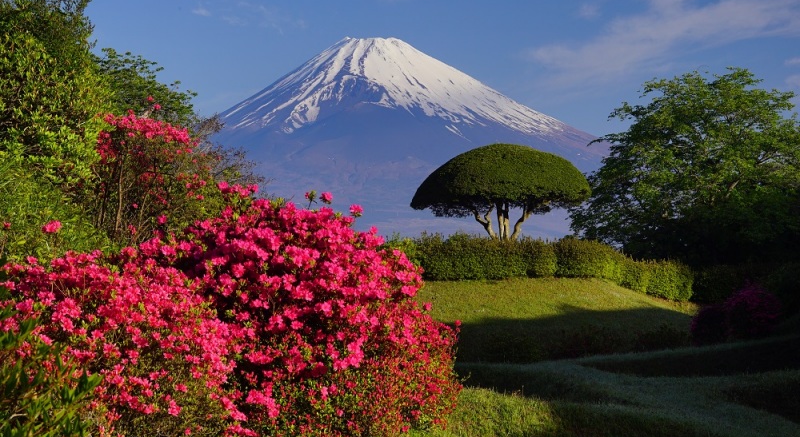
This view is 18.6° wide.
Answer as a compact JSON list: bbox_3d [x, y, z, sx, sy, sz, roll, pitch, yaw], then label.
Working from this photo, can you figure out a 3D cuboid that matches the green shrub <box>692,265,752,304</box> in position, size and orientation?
[{"bbox_3d":[6.334,1.296,48.000,1.200,0.820,1.100,0,-1,0],"label":"green shrub"}]

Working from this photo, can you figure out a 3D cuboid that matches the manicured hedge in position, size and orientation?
[{"bbox_3d":[2.779,0.962,48.000,6.100,1.300,1.500,0,-1,0],"label":"manicured hedge"}]

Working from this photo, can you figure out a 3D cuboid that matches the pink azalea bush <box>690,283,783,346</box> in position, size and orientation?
[{"bbox_3d":[6.059,1.710,44.000,1.660,1.150,1.450,0,-1,0],"label":"pink azalea bush"}]

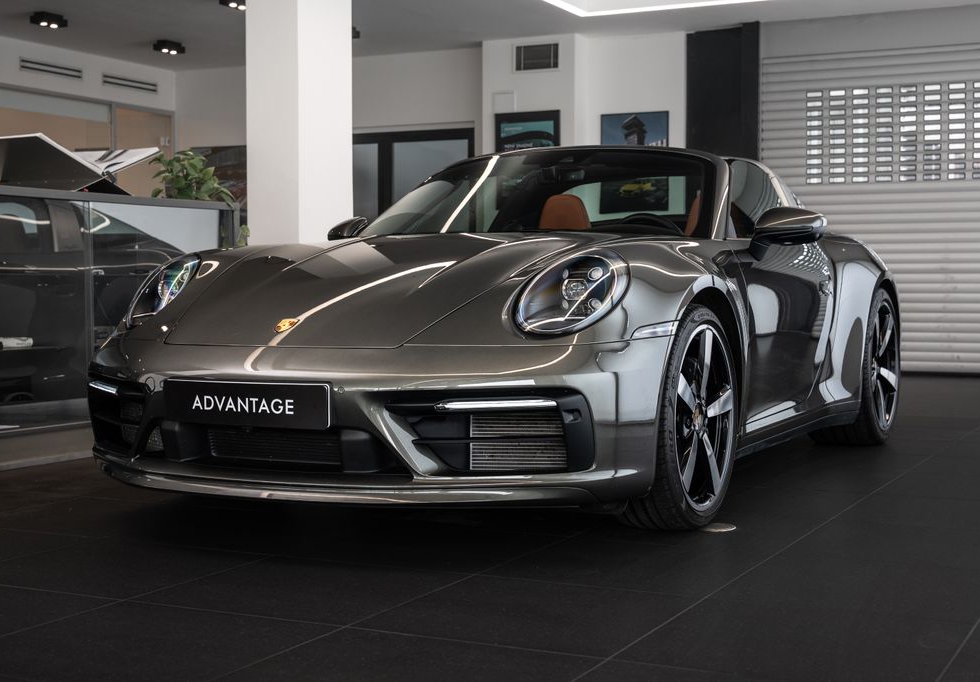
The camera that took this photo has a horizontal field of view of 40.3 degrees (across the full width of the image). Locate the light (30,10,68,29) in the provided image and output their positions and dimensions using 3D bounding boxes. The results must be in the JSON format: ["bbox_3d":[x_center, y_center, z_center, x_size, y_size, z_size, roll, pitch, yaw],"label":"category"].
[{"bbox_3d":[-3.610,-2.619,10.933,0.120,0.095,0.280,1,3,27],"label":"light"}]

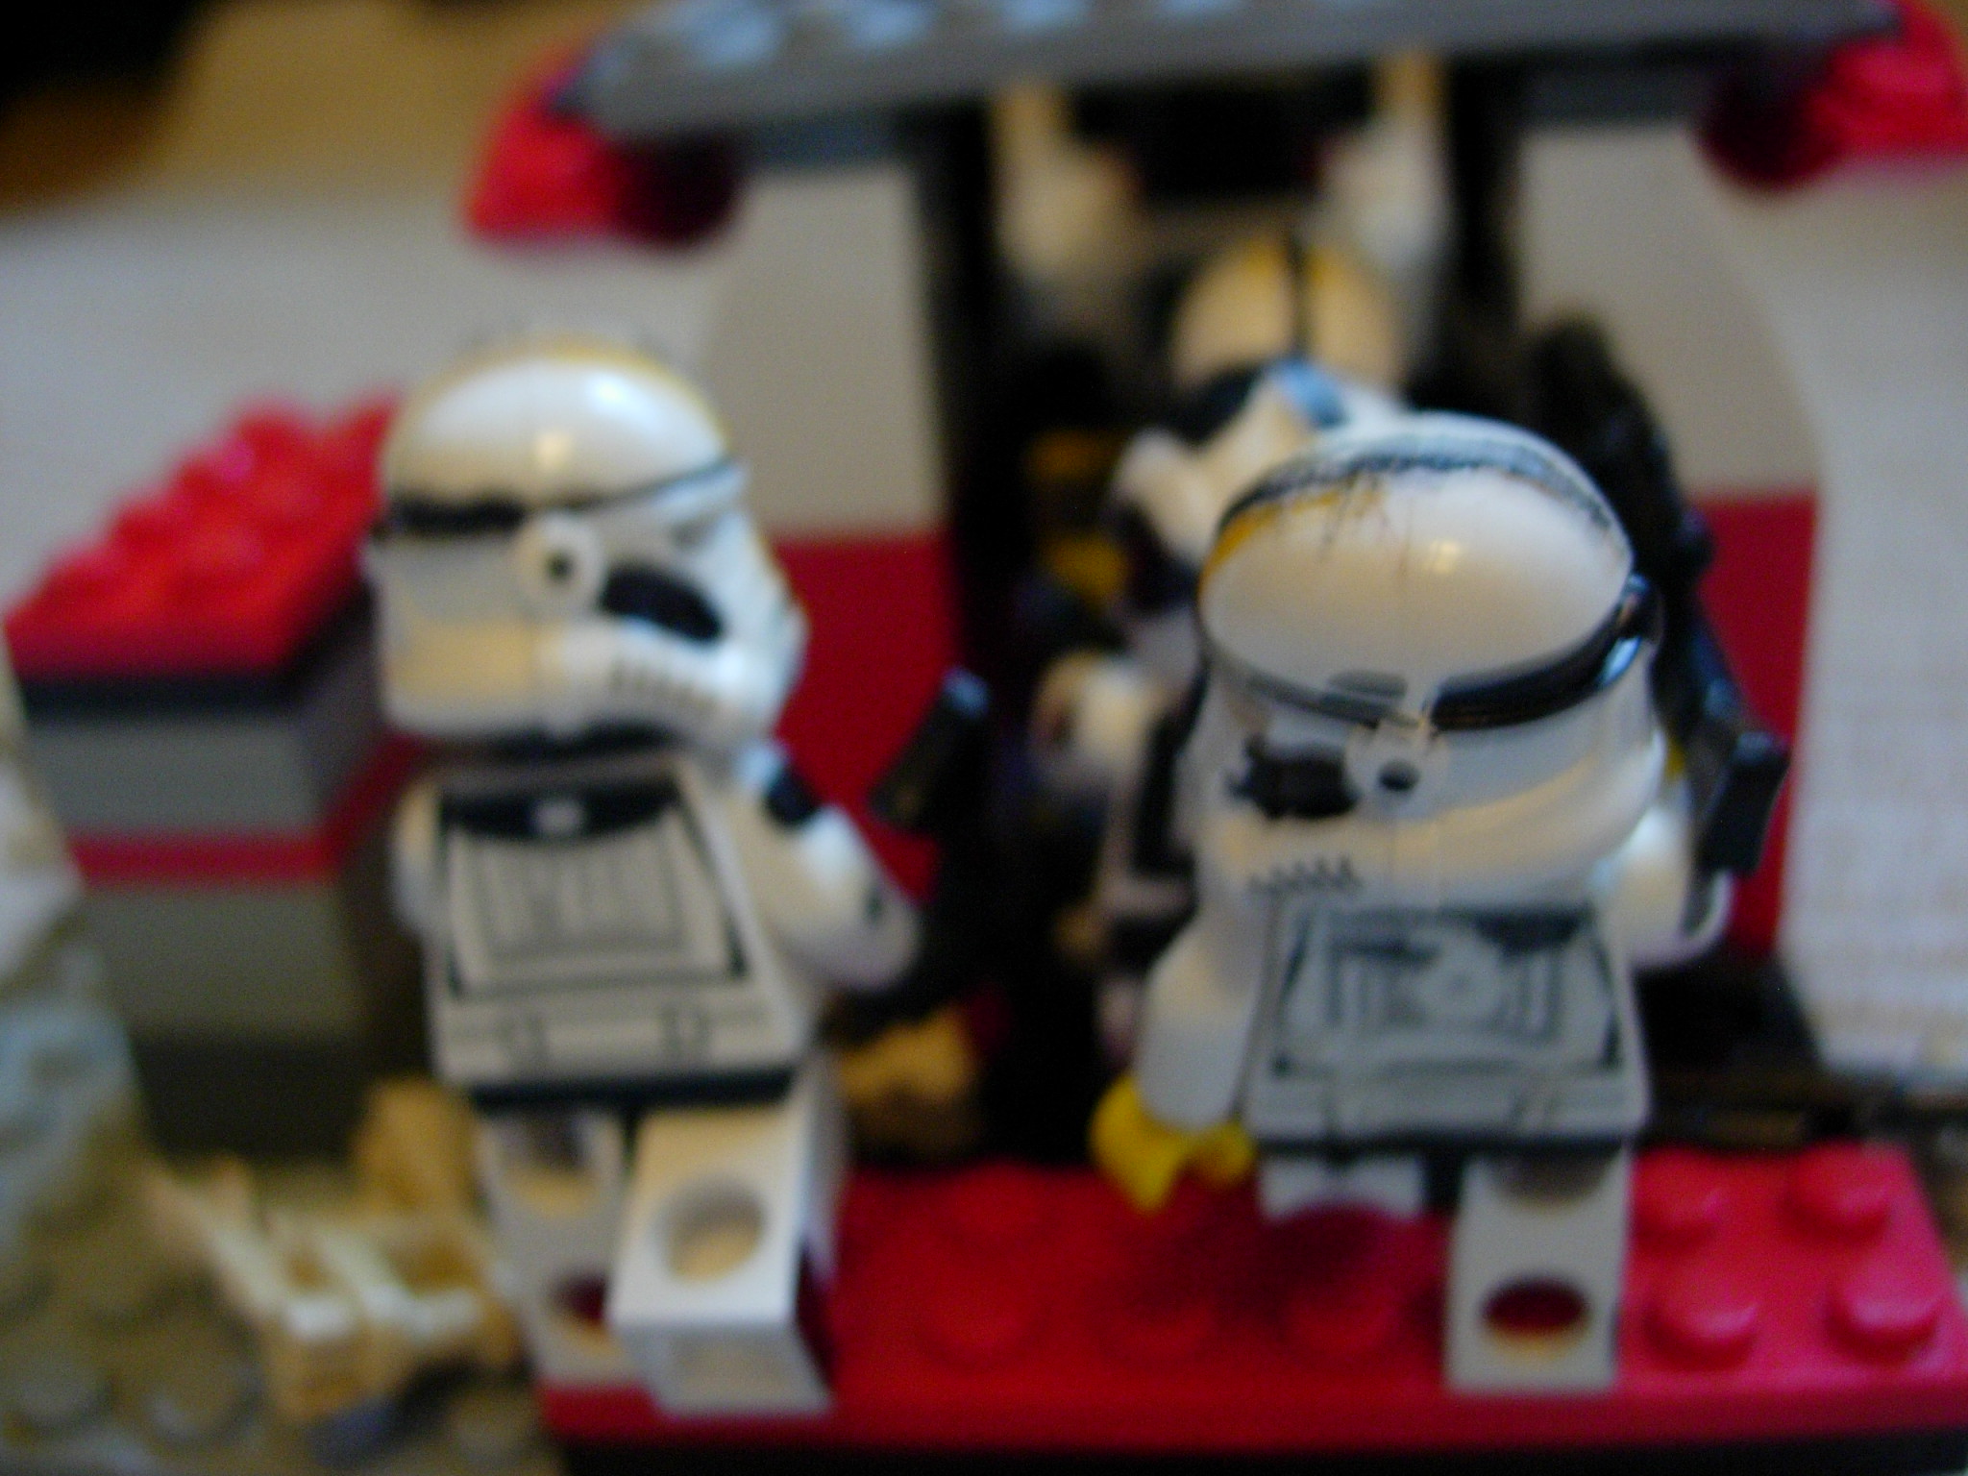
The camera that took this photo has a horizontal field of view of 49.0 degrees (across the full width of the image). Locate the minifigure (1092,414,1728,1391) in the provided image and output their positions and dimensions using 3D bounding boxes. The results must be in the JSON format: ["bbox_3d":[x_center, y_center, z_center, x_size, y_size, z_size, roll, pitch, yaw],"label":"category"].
[{"bbox_3d":[0.017,0.008,0.086,0.025,0.041,0.018,-3,29,4],"label":"minifigure"}]

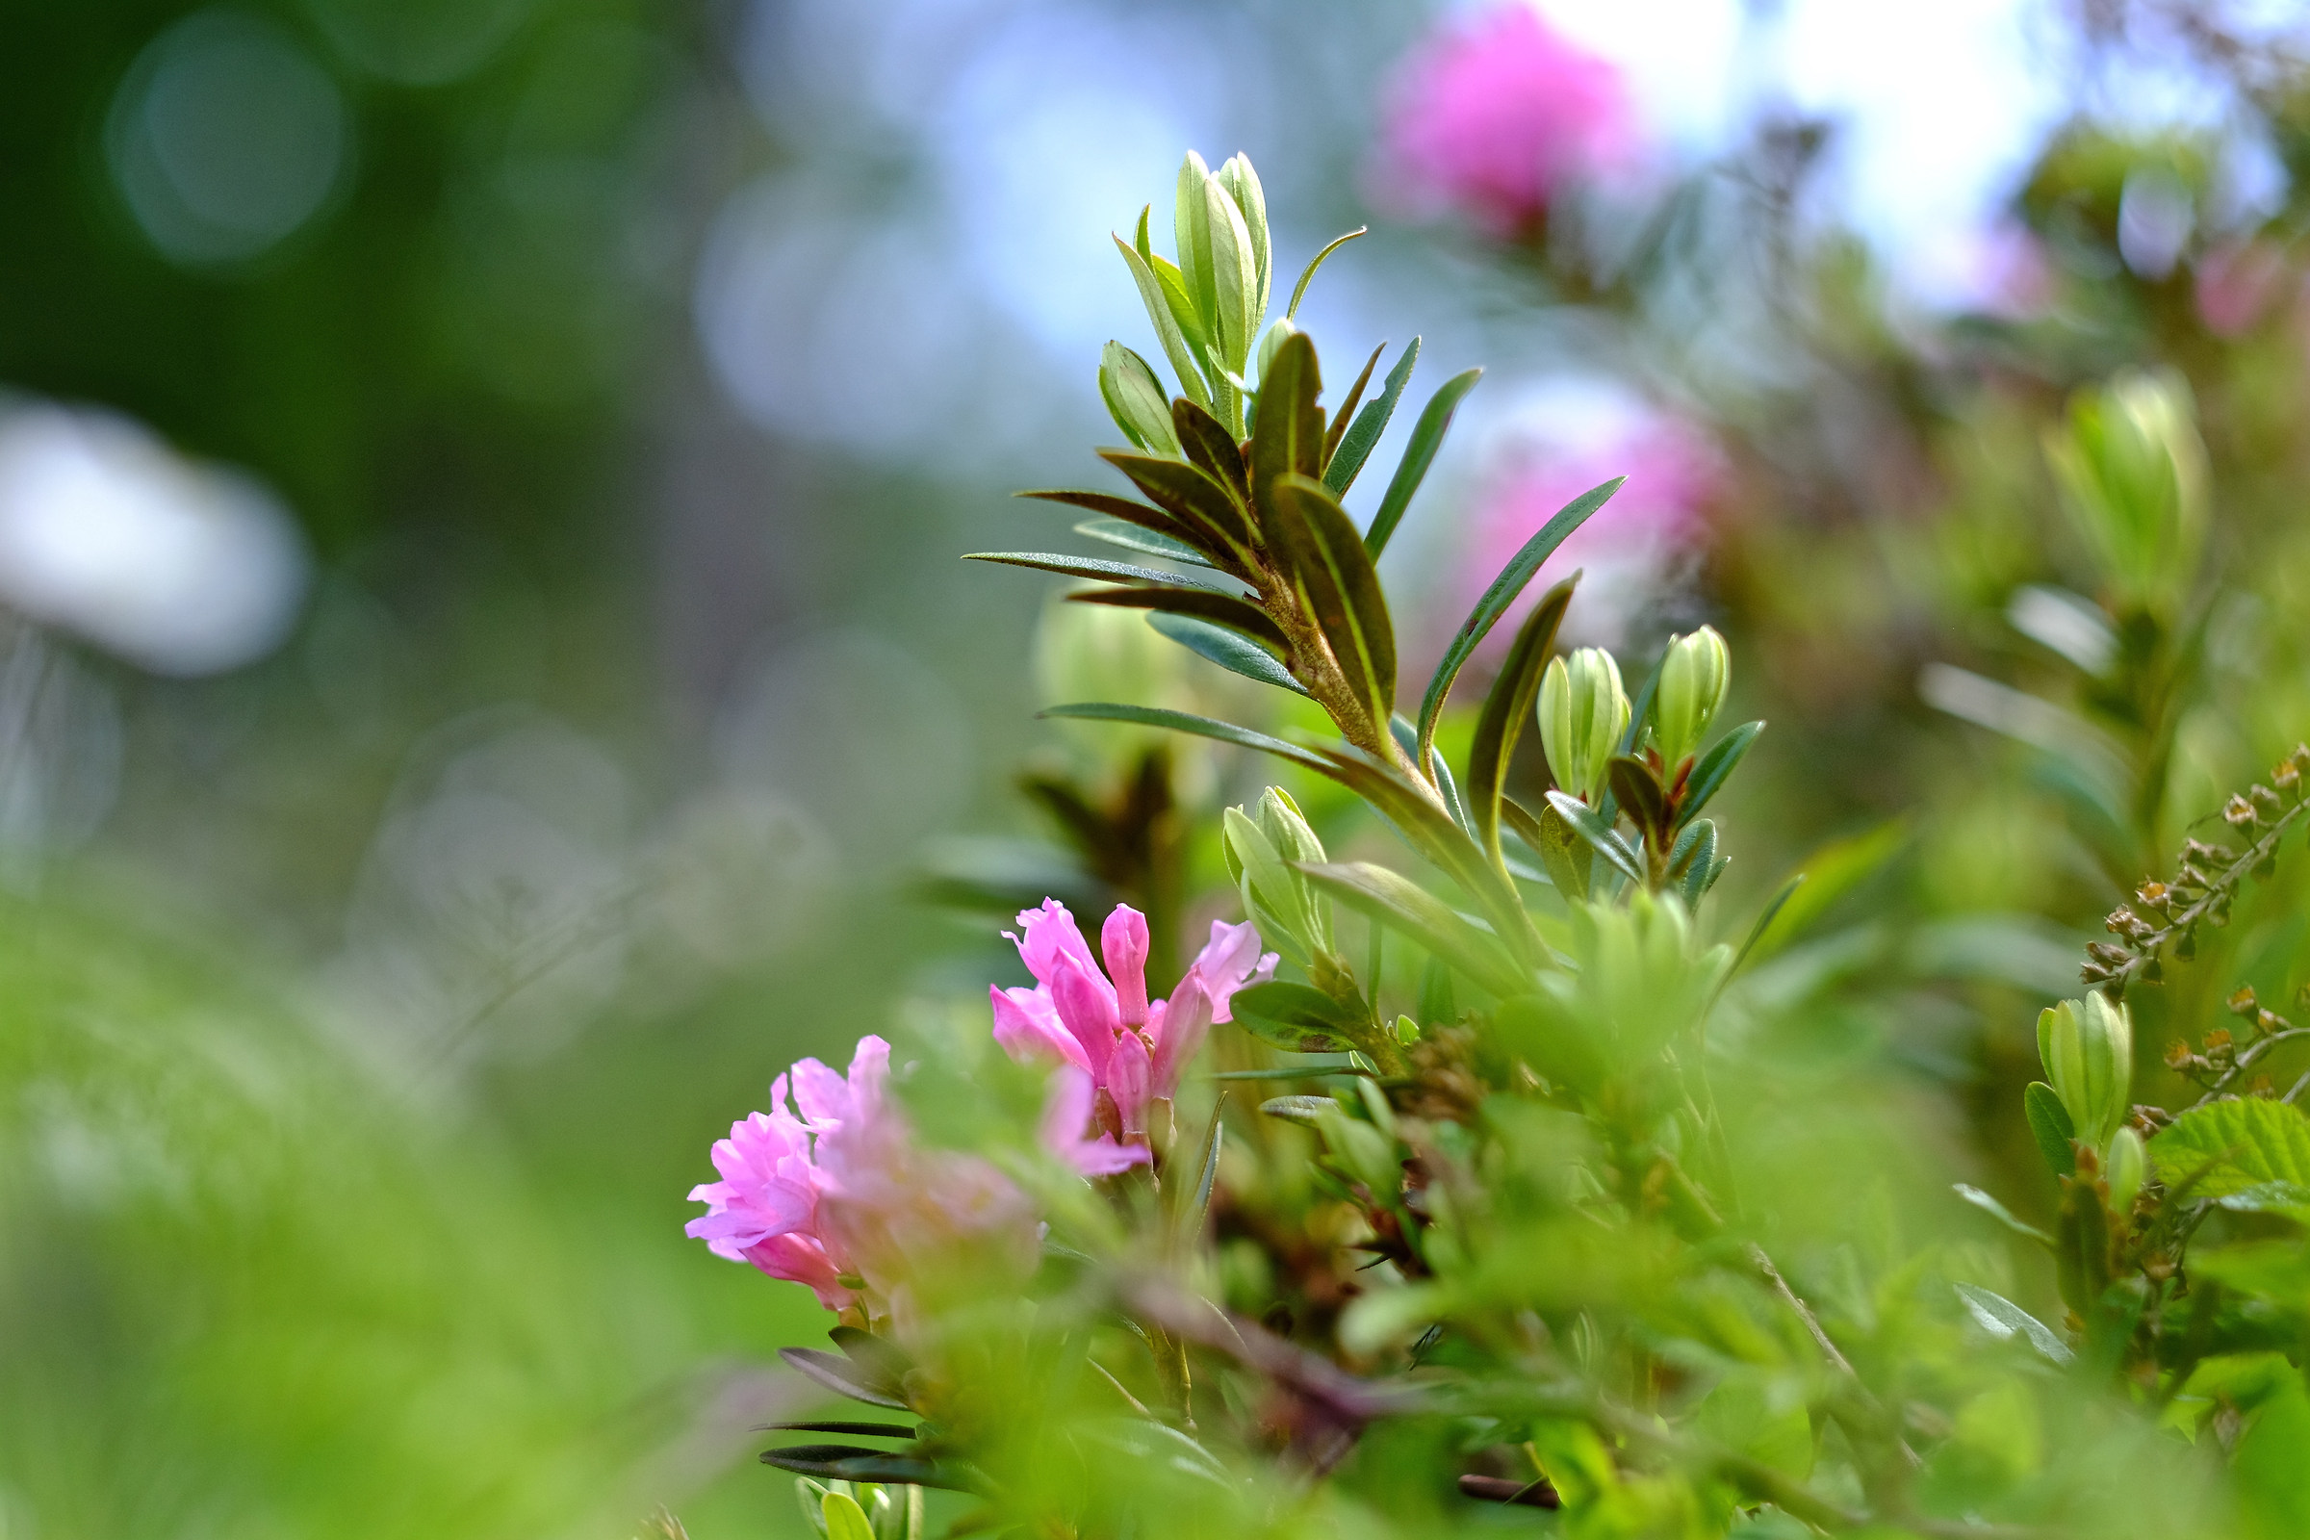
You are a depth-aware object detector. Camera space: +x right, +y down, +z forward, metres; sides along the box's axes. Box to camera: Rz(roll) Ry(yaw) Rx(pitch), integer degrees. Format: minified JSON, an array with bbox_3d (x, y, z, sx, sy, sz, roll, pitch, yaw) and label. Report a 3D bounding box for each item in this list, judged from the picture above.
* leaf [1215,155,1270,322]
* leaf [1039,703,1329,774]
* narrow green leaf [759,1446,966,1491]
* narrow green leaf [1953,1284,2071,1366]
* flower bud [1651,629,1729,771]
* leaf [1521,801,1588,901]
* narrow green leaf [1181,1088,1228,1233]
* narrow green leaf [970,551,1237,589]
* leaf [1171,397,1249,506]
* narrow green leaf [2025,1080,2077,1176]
[{"bbox_3d":[0.011,-0.068,0.700,0.007,0.025,0.004,-1,0,-17],"label":"leaf"},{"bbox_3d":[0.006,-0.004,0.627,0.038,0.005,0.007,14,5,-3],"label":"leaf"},{"bbox_3d":[-0.033,0.082,0.628,0.025,0.004,0.007,7,10,-9],"label":"narrow green leaf"},{"bbox_3d":[0.100,0.065,0.627,0.017,0.004,0.007,29,18,-17],"label":"narrow green leaf"},{"bbox_3d":[0.061,-0.008,0.612,0.007,0.015,0.008,7,0,0],"label":"flower bud"},{"bbox_3d":[0.054,0.011,0.700,0.006,0.016,0.003,-26,19,-8],"label":"leaf"},{"bbox_3d":[0.006,0.046,0.634,0.003,0.017,0.004,13,0,-35],"label":"narrow green leaf"},{"bbox_3d":[-0.006,-0.022,0.605,0.029,0.004,0.009,5,11,0],"label":"narrow green leaf"},{"bbox_3d":[0.006,-0.035,0.597,0.006,0.004,0.015,-4,-43,35],"label":"leaf"},{"bbox_3d":[0.107,0.043,0.641,0.006,0.014,0.003,-30,8,-10],"label":"narrow green leaf"}]

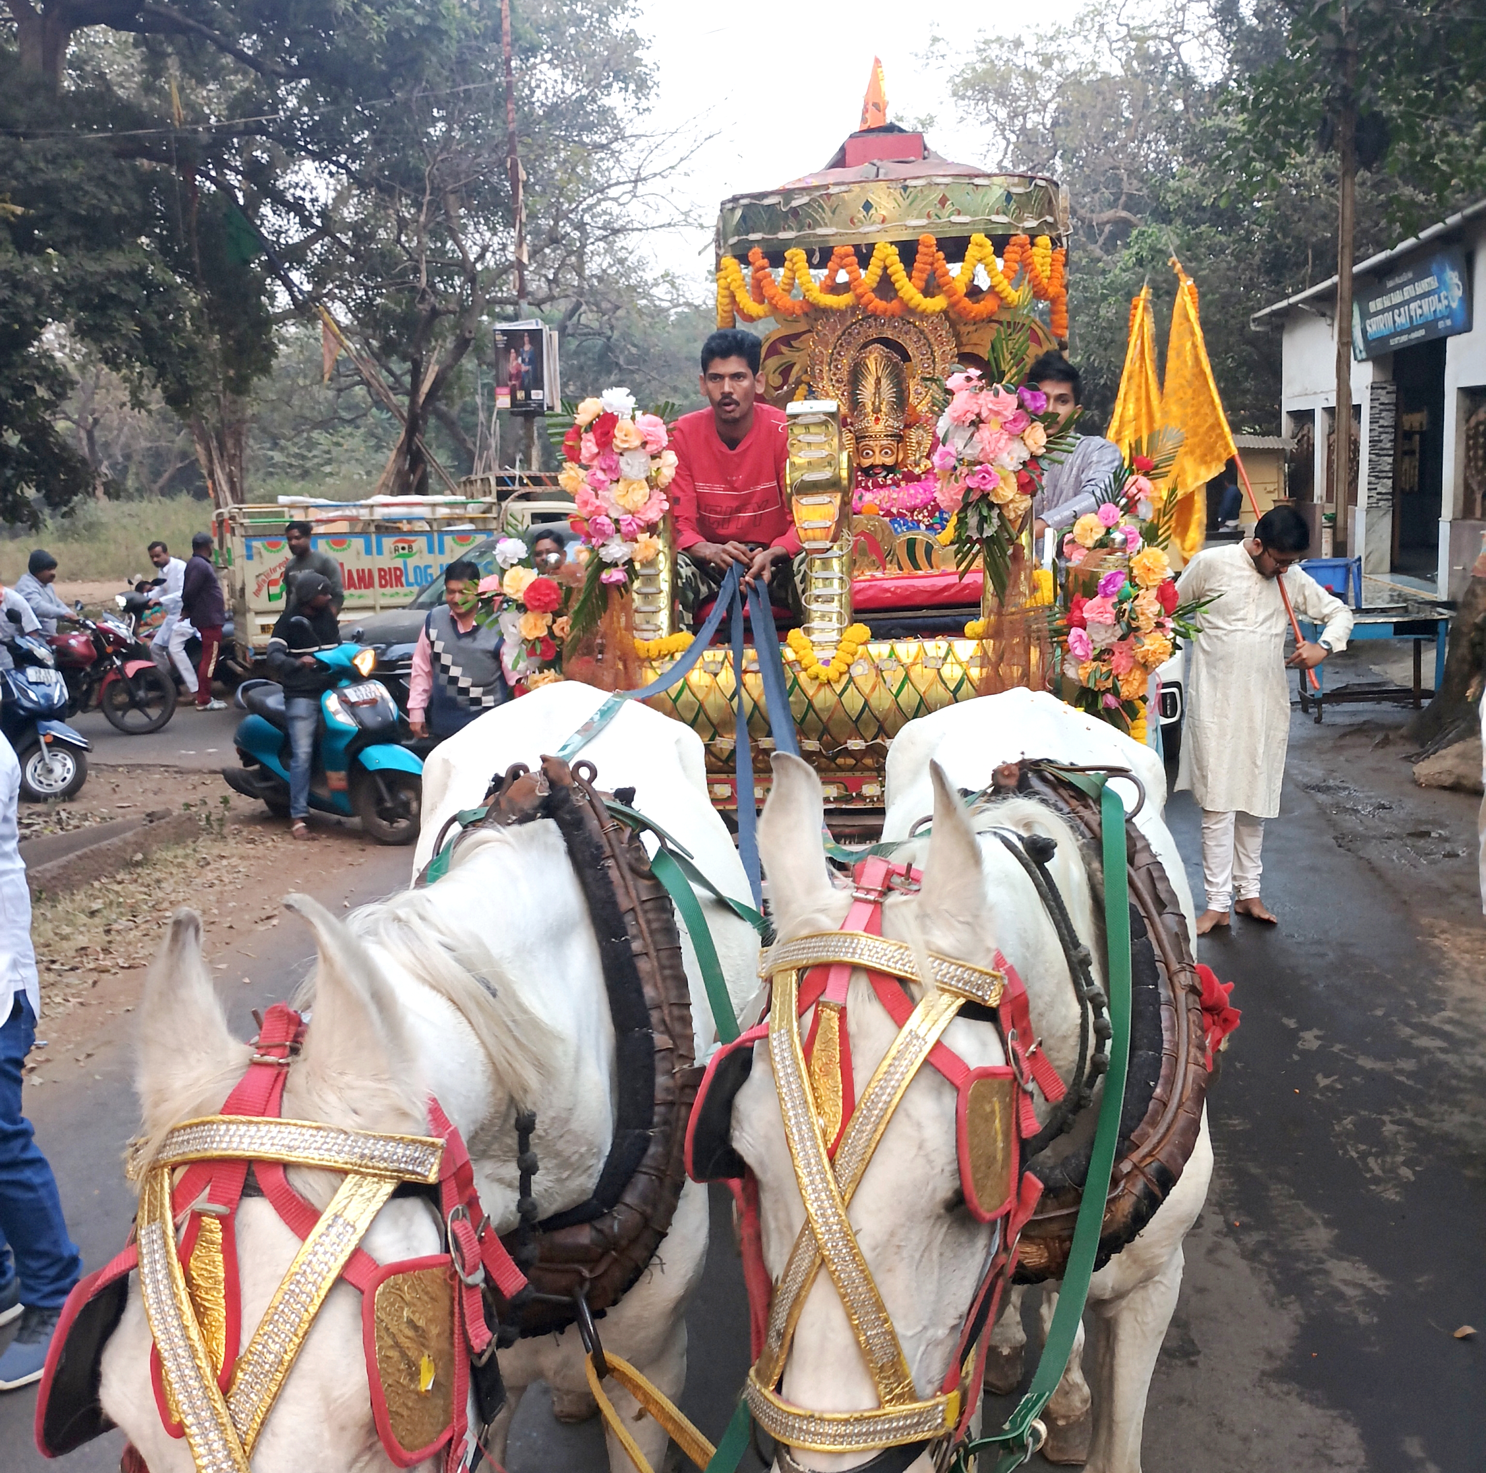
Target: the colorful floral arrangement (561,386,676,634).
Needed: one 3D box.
[{"bbox_3d":[-0.330,-0.589,4.200,0.290,0.640,0.240,1,7,14],"label":"colorful floral arrangement"}]

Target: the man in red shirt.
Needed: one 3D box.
[{"bbox_3d":[-0.020,-0.532,4.600,0.460,1.220,0.700,0,7,7],"label":"man in red shirt"}]

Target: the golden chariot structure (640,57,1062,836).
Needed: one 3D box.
[{"bbox_3d":[0.460,-0.613,5.150,1.400,3.050,2.400,1,7,14],"label":"golden chariot structure"}]

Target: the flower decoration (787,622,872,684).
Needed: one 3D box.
[{"bbox_3d":[0.216,-0.208,4.000,0.210,0.170,0.140,1,7,14],"label":"flower decoration"}]

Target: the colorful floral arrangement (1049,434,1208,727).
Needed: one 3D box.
[{"bbox_3d":[0.974,-0.381,4.050,0.370,0.720,0.300,1,7,14],"label":"colorful floral arrangement"}]

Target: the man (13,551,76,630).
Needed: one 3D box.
[{"bbox_3d":[-6.080,-0.846,13.700,0.750,1.450,0.520,-2,7,-4],"label":"man"}]

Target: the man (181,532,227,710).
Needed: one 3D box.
[{"bbox_3d":[-5.056,-1.070,15.000,0.420,1.660,0.500,-8,12,-34],"label":"man"}]

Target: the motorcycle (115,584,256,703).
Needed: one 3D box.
[{"bbox_3d":[-5.517,-0.891,15.405,0.680,1.150,1.760,7,13,41],"label":"motorcycle"}]

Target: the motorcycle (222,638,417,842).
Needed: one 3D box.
[{"bbox_3d":[-2.387,-0.028,9.124,1.780,1.150,0.700,7,13,43],"label":"motorcycle"}]

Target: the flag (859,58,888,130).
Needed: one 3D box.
[{"bbox_3d":[0.456,-2.252,5.600,0.100,0.250,0.070,-2,10,-3],"label":"flag"}]

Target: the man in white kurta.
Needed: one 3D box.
[{"bbox_3d":[2.103,-0.072,6.480,0.640,1.660,0.400,-3,10,-5],"label":"man in white kurta"}]

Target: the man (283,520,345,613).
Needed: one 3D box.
[{"bbox_3d":[-3.301,-0.829,12.442,0.500,1.700,0.320,4,11,30],"label":"man"}]

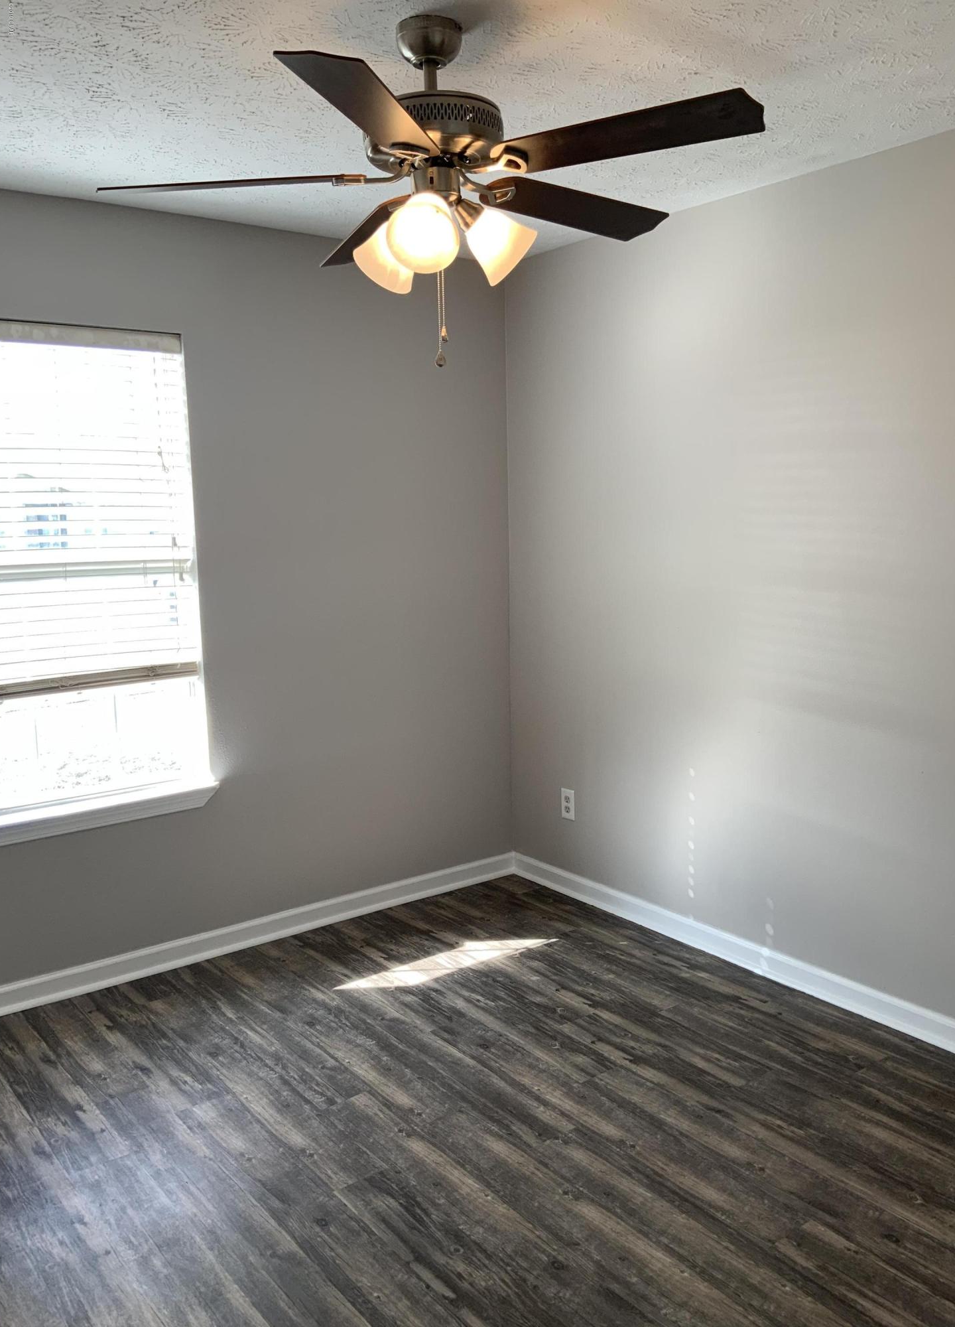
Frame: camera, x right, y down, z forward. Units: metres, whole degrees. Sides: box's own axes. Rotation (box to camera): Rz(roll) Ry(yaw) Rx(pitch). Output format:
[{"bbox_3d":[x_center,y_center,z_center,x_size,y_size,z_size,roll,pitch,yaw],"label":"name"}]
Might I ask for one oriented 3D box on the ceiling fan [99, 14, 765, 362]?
[{"bbox_3d":[-0.100,-0.920,2.205,1.250,0.620,1.260,-2,8,-4],"label":"ceiling fan"}]

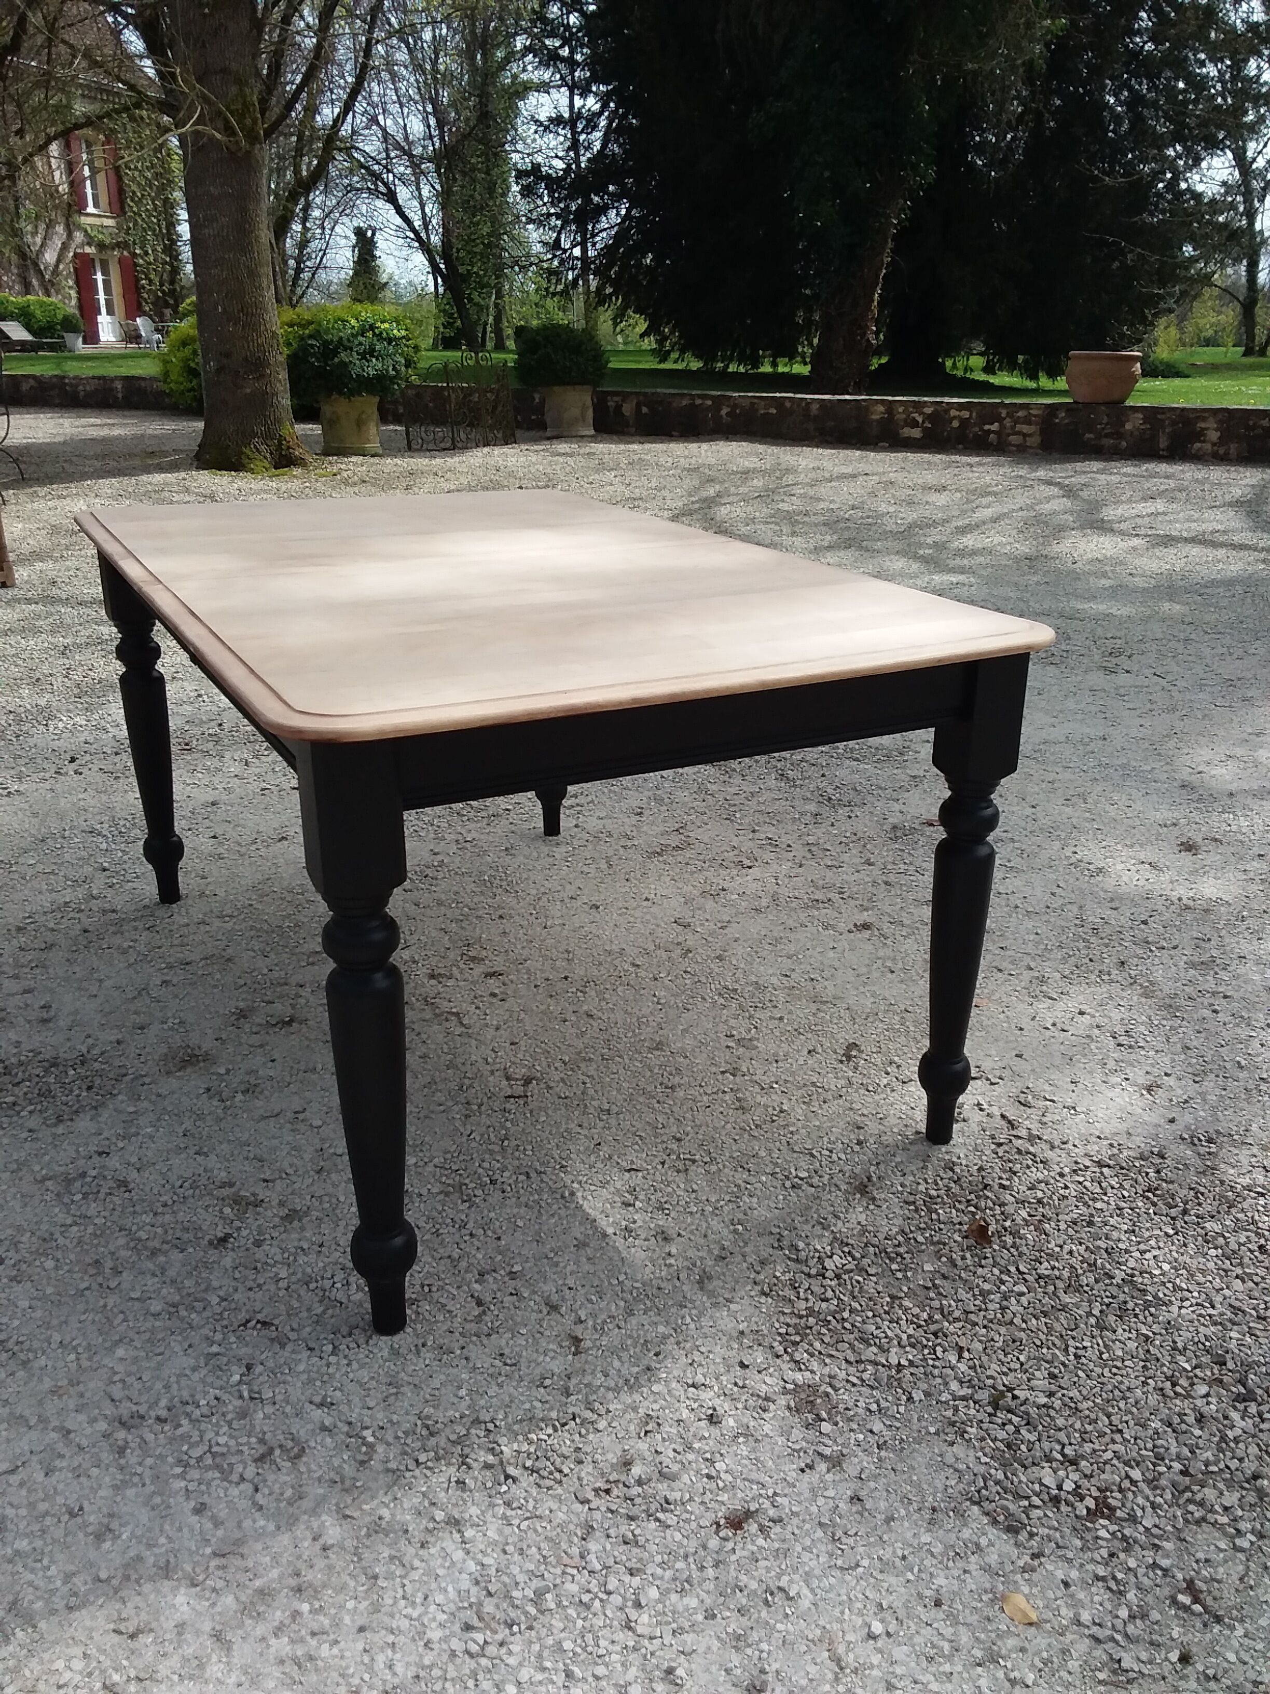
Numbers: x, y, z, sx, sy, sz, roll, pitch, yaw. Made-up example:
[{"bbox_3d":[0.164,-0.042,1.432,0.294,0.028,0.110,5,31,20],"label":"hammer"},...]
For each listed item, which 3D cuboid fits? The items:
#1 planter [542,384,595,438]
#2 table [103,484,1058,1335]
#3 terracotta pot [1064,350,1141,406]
[{"bbox_3d":[-0.607,-4.034,12.226,0.474,0.425,0.474,0,22,-3],"label":"planter"},{"bbox_3d":[-0.245,-0.085,2.180,0.994,0.770,1.463,-11,25,-27],"label":"table"},{"bbox_3d":[4.214,-4.252,11.969,0.647,0.421,0.647,8,23,17],"label":"terracotta pot"}]

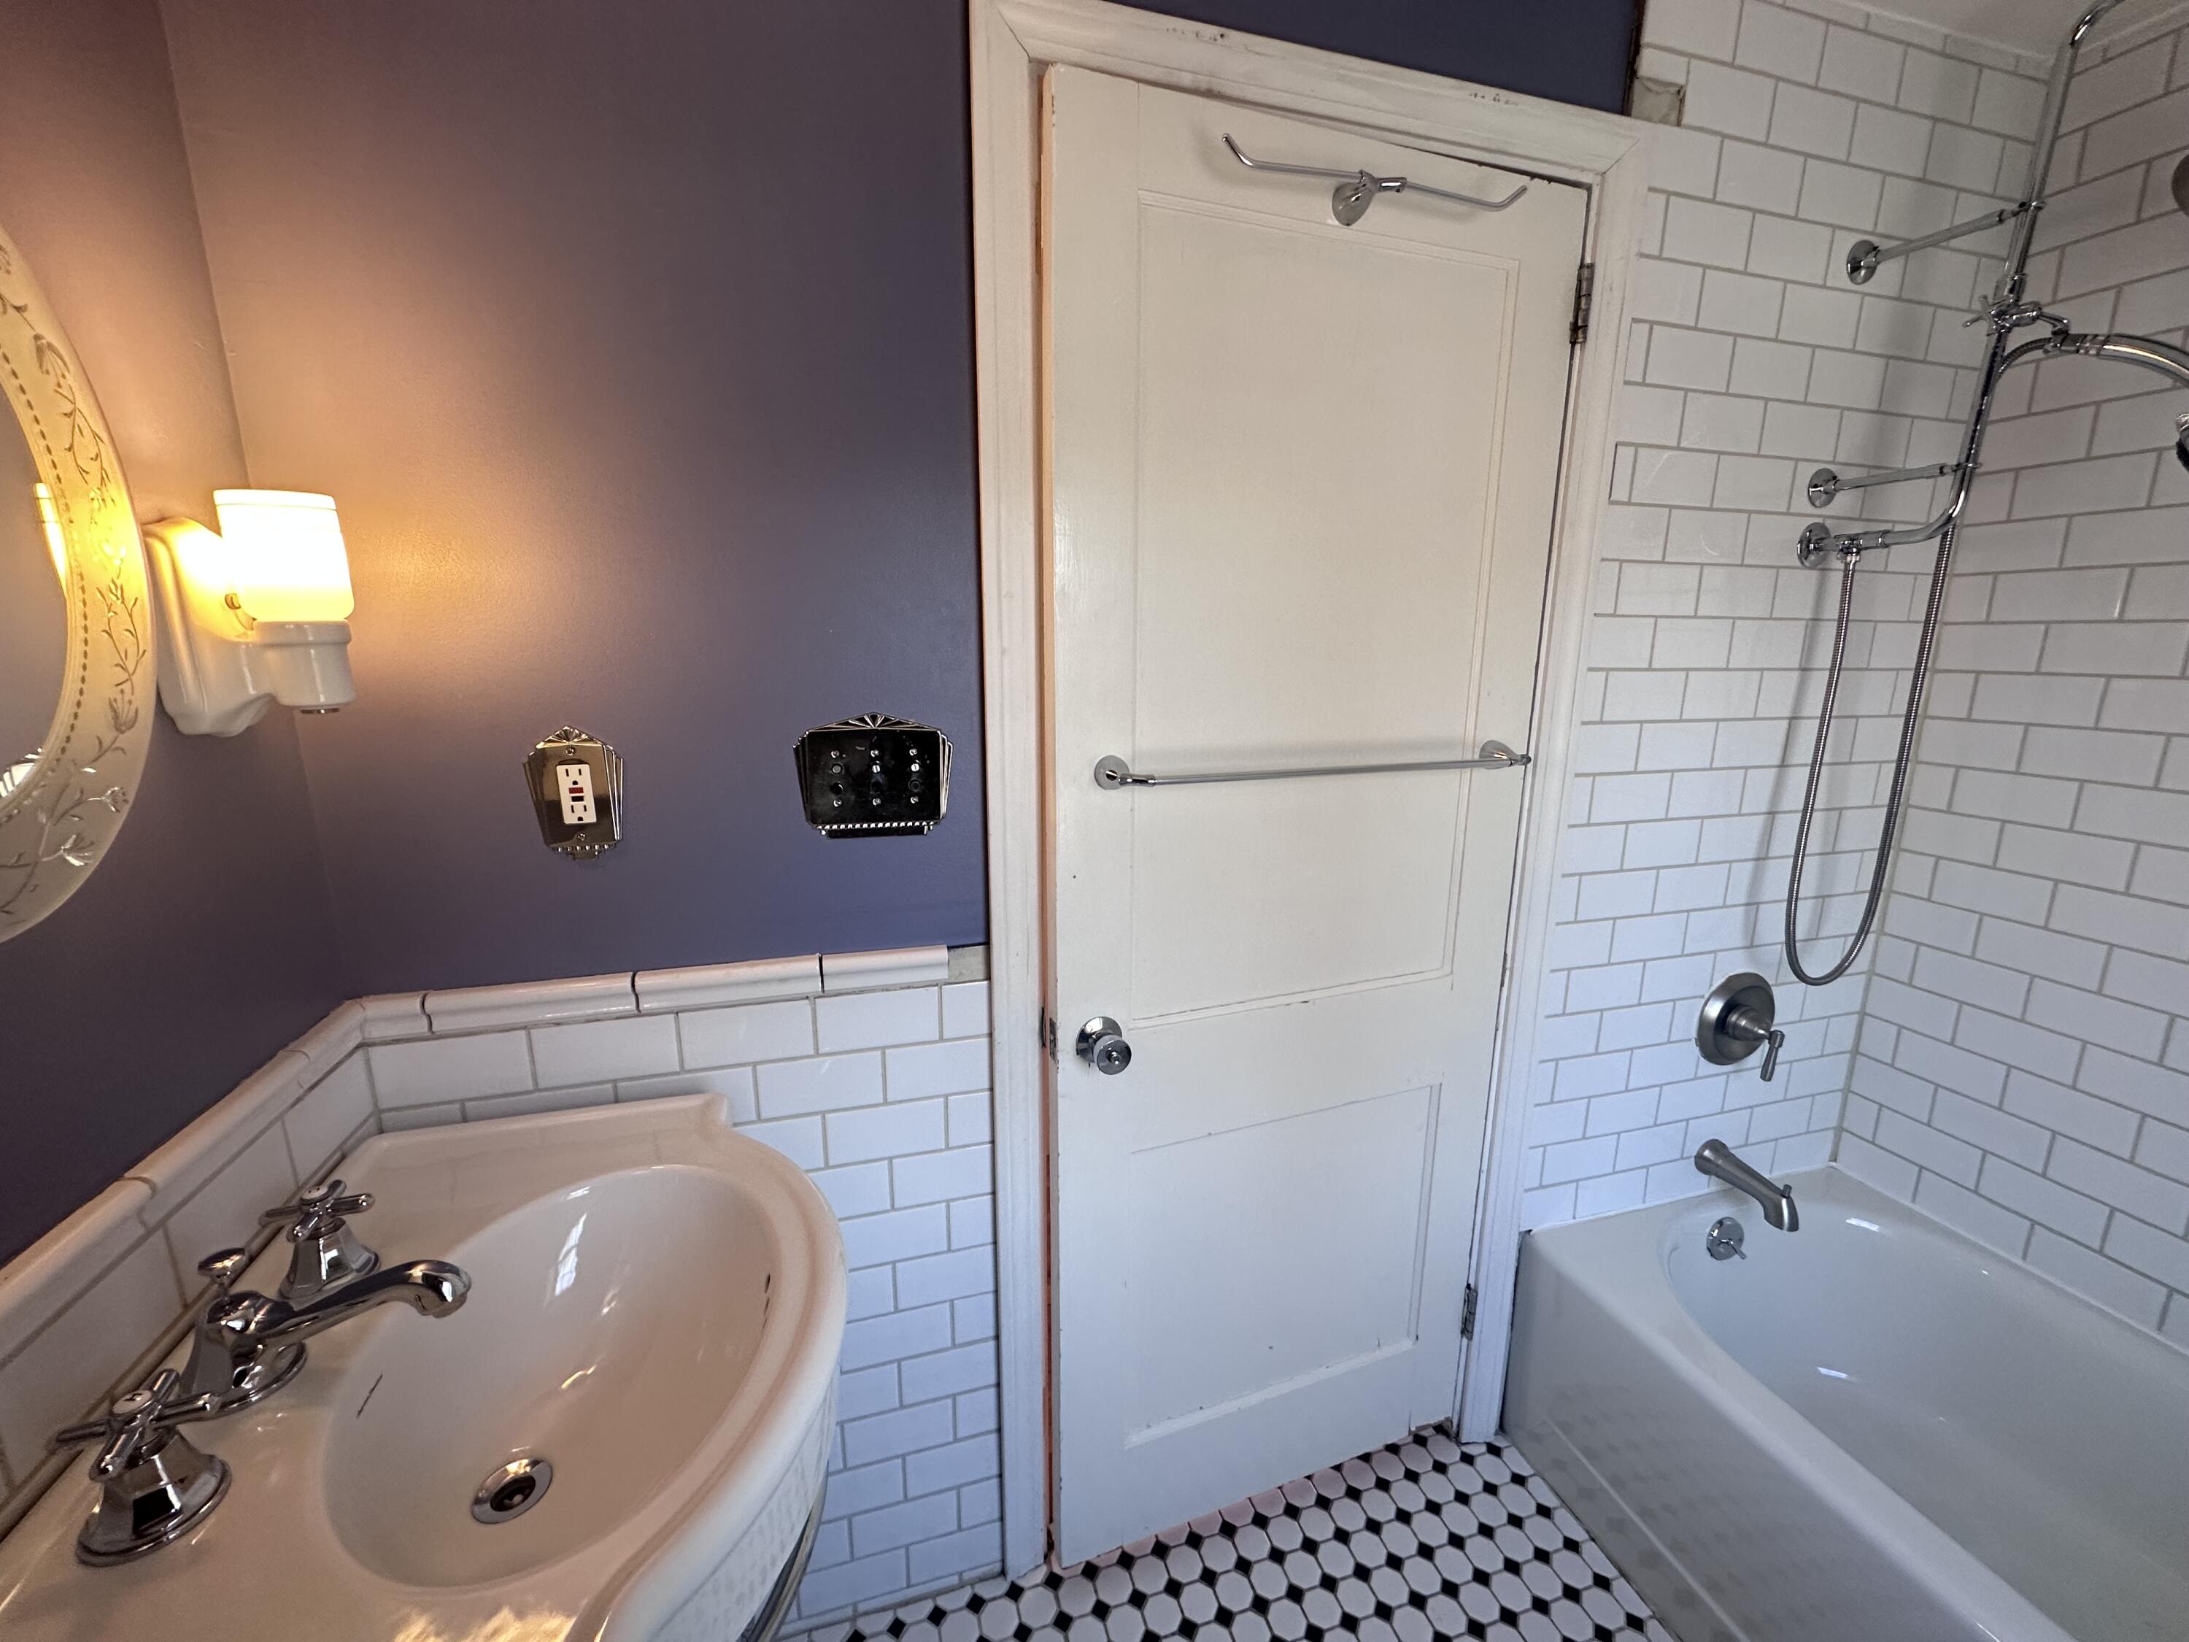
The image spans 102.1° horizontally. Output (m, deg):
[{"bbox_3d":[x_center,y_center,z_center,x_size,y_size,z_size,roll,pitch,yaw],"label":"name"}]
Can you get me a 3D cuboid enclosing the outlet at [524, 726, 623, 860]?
[{"bbox_3d":[-0.570,-0.029,0.978,0.096,0.150,0.014,-3,13,-17],"label":"outlet"}]

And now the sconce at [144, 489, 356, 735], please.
[{"bbox_3d":[-0.703,-0.174,0.759,0.127,0.200,0.105,-3,13,-17],"label":"sconce"}]

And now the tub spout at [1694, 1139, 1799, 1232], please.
[{"bbox_3d":[1.158,0.642,1.554,0.070,0.090,0.160,-3,13,-17],"label":"tub spout"}]

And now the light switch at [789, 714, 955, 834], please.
[{"bbox_3d":[-0.263,-0.053,1.069,0.185,0.153,0.016,-3,13,-17],"label":"light switch"}]

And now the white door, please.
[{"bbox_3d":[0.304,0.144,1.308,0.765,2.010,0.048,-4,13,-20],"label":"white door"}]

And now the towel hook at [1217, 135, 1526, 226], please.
[{"bbox_3d":[0.342,-0.760,1.071,0.420,0.062,0.062,-4,13,-20],"label":"towel hook"}]

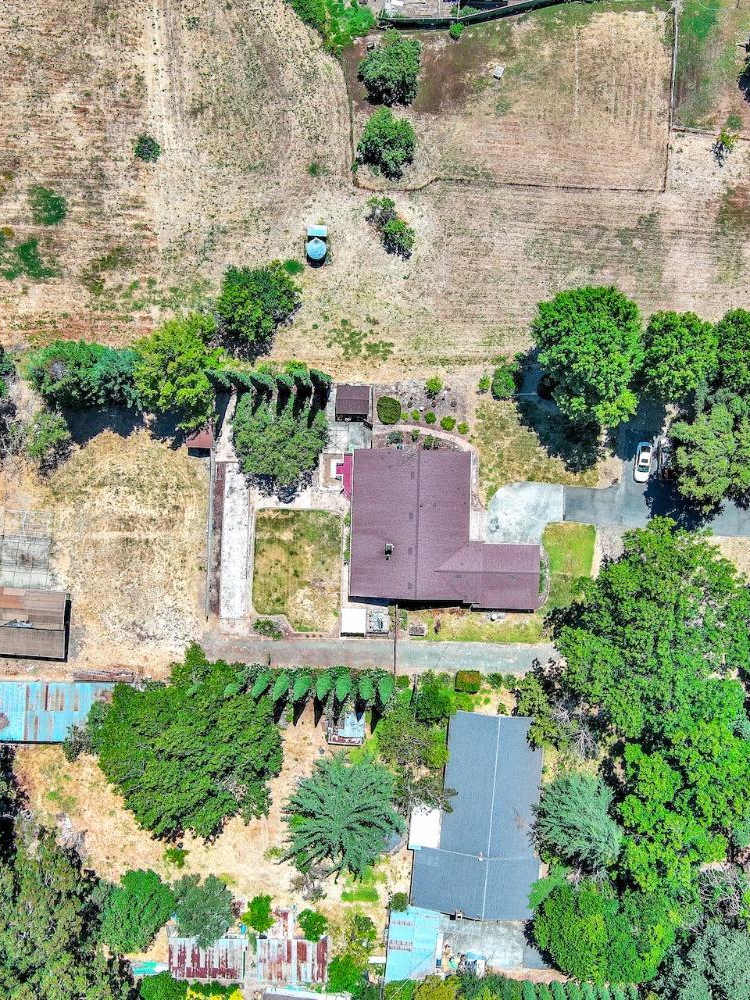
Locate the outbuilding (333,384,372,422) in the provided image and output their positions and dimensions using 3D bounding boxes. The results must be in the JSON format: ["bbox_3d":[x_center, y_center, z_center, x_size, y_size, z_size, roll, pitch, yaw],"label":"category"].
[{"bbox_3d":[-2.466,-11.517,140.550,3.730,2.900,3.250,1,90,0],"label":"outbuilding"}]

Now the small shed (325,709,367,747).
[{"bbox_3d":[-3.247,26.385,140.600,4.190,2.800,3.990,4,90,0],"label":"small shed"}]

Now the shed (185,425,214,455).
[{"bbox_3d":[-20.393,-7.452,140.650,2.980,2.700,3.050,1,90,0],"label":"shed"}]

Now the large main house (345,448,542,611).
[{"bbox_3d":[8.323,3.486,139.600,21.750,4.800,18.040,1,90,0],"label":"large main house"}]

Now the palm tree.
[{"bbox_3d":[-3.628,35.484,137.000,13.190,10.000,13.190,0,90,0],"label":"palm tree"}]

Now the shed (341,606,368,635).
[{"bbox_3d":[-2.373,14.034,140.850,2.780,2.300,2.780,1,90,0],"label":"shed"}]

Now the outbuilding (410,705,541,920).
[{"bbox_3d":[11.949,36.319,139.650,13.640,4.700,23.220,5,90,0],"label":"outbuilding"}]

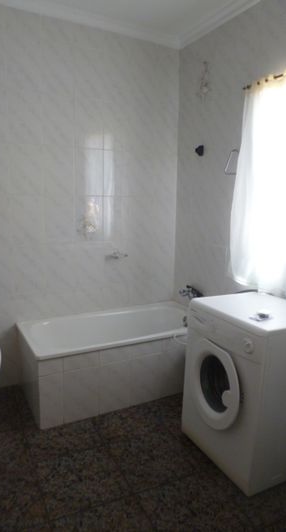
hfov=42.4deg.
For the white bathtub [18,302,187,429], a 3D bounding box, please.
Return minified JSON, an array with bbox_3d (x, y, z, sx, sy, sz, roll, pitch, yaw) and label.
[{"bbox_3d":[-0.186,0.691,2.901,1.403,0.499,0.685,-4,12,-28],"label":"white bathtub"}]

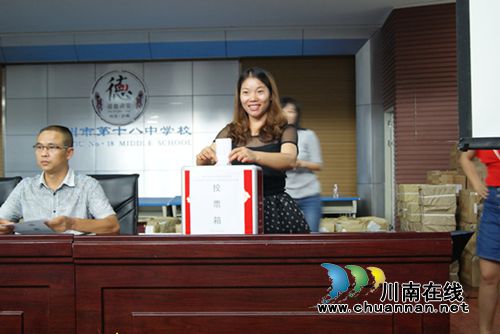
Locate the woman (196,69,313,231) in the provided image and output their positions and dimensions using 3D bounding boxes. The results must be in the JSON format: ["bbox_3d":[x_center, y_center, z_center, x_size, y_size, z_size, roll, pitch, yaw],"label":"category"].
[{"bbox_3d":[0.020,0.335,2.730,0.500,1.600,0.420,-1,1,10],"label":"woman"}]

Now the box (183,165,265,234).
[{"bbox_3d":[-0.113,0.175,2.450,0.295,0.365,0.220,-1,1,7],"label":"box"}]

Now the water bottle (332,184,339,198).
[{"bbox_3d":[1.179,0.336,8.000,0.065,0.190,0.065,-1,1,0],"label":"water bottle"}]

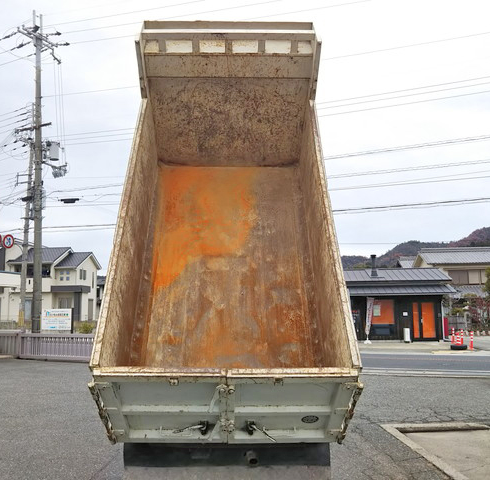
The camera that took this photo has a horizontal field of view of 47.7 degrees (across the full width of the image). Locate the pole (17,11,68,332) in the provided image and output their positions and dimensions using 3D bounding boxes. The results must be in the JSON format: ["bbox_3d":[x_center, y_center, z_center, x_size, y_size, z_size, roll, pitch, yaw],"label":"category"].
[{"bbox_3d":[-8.050,-2.323,22.193,0.900,13.800,1.800,-4,-8,27],"label":"pole"}]

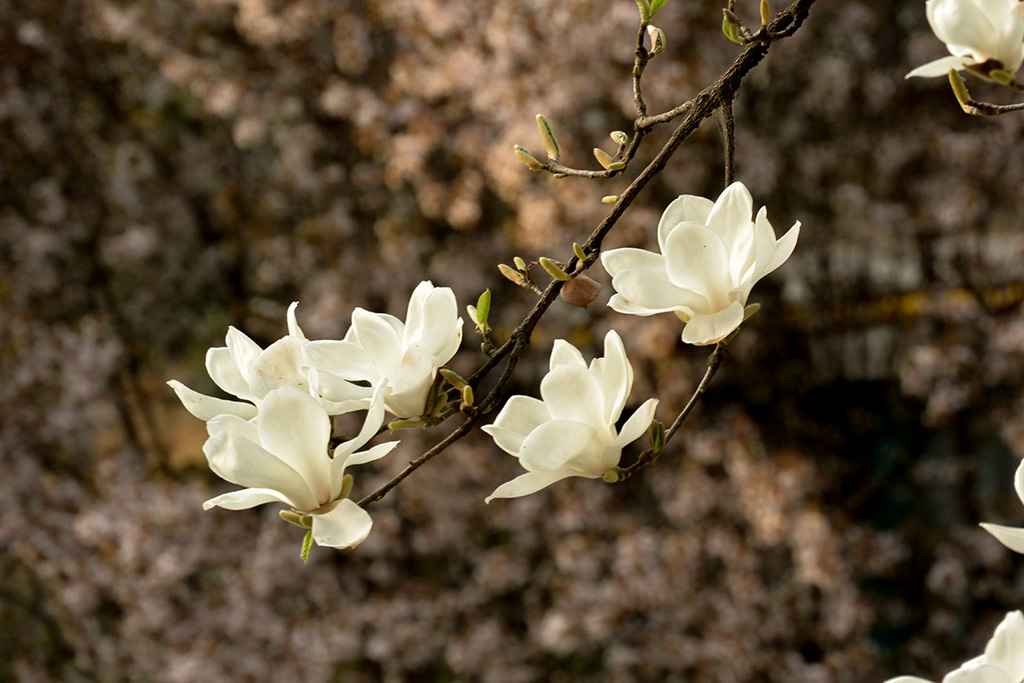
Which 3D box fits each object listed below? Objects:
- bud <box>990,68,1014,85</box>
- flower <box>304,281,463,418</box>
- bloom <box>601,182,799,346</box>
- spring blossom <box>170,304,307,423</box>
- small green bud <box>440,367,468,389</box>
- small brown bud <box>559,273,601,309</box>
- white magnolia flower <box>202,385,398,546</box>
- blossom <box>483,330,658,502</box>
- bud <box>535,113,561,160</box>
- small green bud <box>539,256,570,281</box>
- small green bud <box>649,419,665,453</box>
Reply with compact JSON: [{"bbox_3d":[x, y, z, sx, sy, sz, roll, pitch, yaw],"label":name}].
[{"bbox_3d":[0.309,-0.167,5.330,0.017,0.009,0.009,27,0,-9],"label":"bud"},{"bbox_3d":[-0.080,0.006,5.300,0.098,0.086,0.092,-11,15,30],"label":"flower"},{"bbox_3d":[0.118,-0.048,5.300,0.121,0.098,0.112,2,26,30],"label":"bloom"},{"bbox_3d":[-0.167,0.015,5.320,0.100,0.085,0.098,-8,20,30],"label":"spring blossom"},{"bbox_3d":[-0.037,0.023,5.290,0.020,0.008,0.008,36,0,-9],"label":"small green bud"},{"bbox_3d":[0.042,-0.032,5.310,0.026,0.022,0.014,0,0,0],"label":"small brown bud"},{"bbox_3d":[-0.134,0.076,5.270,0.118,0.098,0.112,-3,28,30],"label":"white magnolia flower"},{"bbox_3d":[0.036,0.050,5.300,0.114,0.096,0.108,-15,22,30],"label":"blossom"},{"bbox_3d":[0.022,-0.128,5.300,0.009,0.029,0.009,-19,0,0],"label":"bud"},{"bbox_3d":[0.027,-0.046,5.290,0.022,0.007,0.007,34,0,-6],"label":"small green bud"},{"bbox_3d":[0.091,0.059,5.300,0.010,0.021,0.009,2,0,0],"label":"small green bud"}]

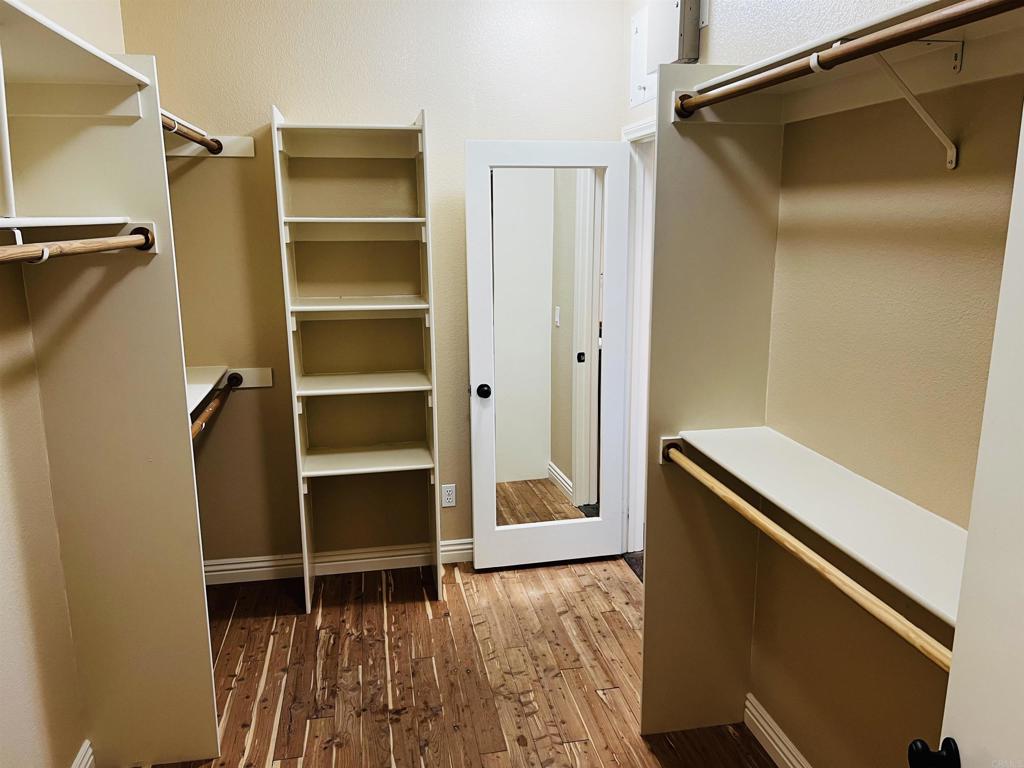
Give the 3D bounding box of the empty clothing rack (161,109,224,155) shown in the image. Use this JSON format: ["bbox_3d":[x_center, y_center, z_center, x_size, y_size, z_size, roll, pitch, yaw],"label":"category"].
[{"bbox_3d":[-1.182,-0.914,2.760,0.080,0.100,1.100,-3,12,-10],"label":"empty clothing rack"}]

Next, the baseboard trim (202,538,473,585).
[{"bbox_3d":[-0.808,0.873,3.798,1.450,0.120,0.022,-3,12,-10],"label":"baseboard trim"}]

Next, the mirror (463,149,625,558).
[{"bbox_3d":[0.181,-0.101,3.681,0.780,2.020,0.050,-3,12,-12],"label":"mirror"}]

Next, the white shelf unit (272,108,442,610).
[{"bbox_3d":[-0.656,-0.082,3.427,0.610,2.137,0.388,-3,12,-10],"label":"white shelf unit"}]

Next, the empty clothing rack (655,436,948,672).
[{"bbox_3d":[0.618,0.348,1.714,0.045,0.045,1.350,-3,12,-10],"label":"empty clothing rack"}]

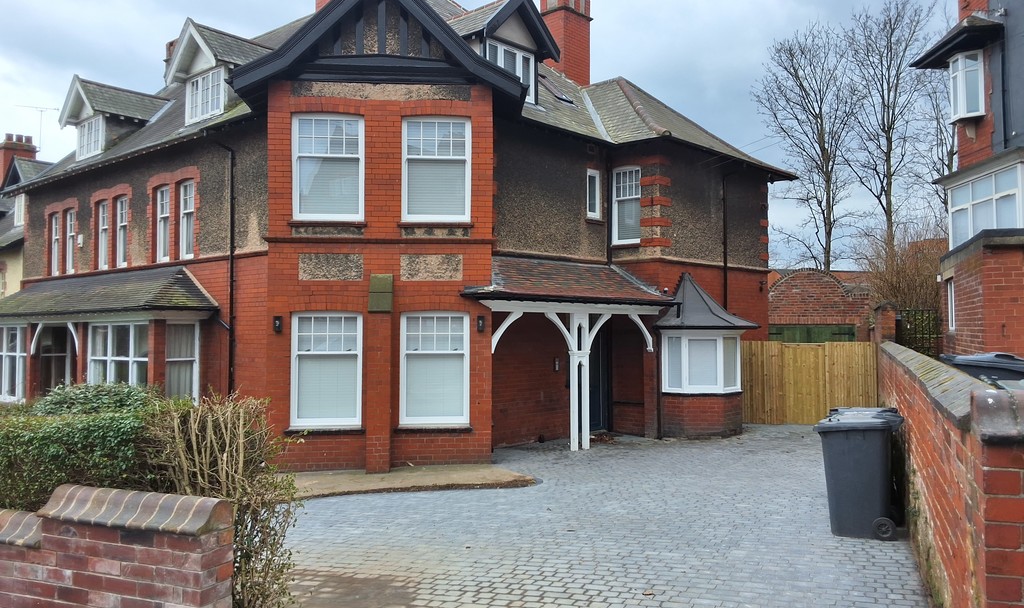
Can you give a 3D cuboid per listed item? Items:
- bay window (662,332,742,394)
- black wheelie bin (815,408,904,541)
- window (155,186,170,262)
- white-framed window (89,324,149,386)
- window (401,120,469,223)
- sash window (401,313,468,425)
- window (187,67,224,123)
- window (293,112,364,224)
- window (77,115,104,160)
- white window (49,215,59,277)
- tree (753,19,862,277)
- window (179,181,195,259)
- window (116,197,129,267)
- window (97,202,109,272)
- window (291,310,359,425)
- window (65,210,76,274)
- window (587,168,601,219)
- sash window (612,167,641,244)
[{"bbox_3d":[4.015,1.186,16.873,1.032,1.211,1.870,-2,-3,42],"label":"bay window"},{"bbox_3d":[3.265,1.580,7.801,0.740,1.070,0.580,-1,-2,23],"label":"black wheelie bin"},{"bbox_3d":[-7.291,-1.652,17.517,0.740,1.600,0.120,-2,-3,42],"label":"window"},{"bbox_3d":[-7.548,1.223,15.820,2.700,1.670,0.200,-2,-3,42],"label":"white-framed window"},{"bbox_3d":[-1.195,-2.142,13.202,1.082,1.697,0.160,0,-2,-3],"label":"window"},{"bbox_3d":[-1.201,1.010,12.875,1.050,1.740,0.120,0,-2,-4],"label":"sash window"},{"bbox_3d":[-6.127,-4.150,16.510,1.500,0.940,0.120,-2,-3,42],"label":"window"},{"bbox_3d":[-2.895,-2.152,13.119,1.115,1.703,0.160,0,-2,-3],"label":"window"},{"bbox_3d":[-10.669,-4.191,21.049,1.649,0.909,0.160,-2,-3,42],"label":"window"},{"bbox_3d":[-11.767,-1.536,21.545,0.750,1.640,0.120,-2,-3,42],"label":"white window"},{"bbox_3d":[15.775,-5.752,44.218,5.631,18.776,5.631,-1,-2,20],"label":"tree"},{"bbox_3d":[-6.517,-1.689,16.821,0.740,1.600,0.120,-2,-3,42],"label":"window"},{"bbox_3d":[-8.975,-1.681,19.386,0.860,1.680,0.160,-2,-3,42],"label":"window"},{"bbox_3d":[-9.775,-1.661,20.116,0.860,1.680,0.160,-2,-3,42],"label":"window"},{"bbox_3d":[-2.860,1.022,12.759,1.050,1.750,0.120,0,-2,-4],"label":"window"},{"bbox_3d":[-11.286,-1.608,21.495,0.860,1.680,0.160,-2,-3,42],"label":"window"},{"bbox_3d":[1.639,-2.270,17.100,0.120,1.026,0.438,-2,-3,42],"label":"window"},{"bbox_3d":[2.406,-2.013,17.080,0.750,1.550,0.120,-2,-3,42],"label":"sash window"}]

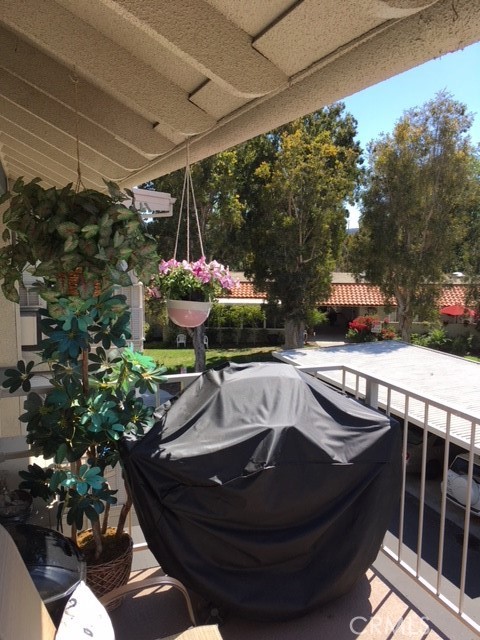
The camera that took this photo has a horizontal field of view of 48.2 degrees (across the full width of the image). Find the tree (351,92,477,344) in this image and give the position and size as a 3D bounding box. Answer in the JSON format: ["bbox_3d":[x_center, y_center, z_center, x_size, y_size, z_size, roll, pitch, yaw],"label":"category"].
[{"bbox_3d":[10.339,-5.822,31.989,7.500,14.945,6.700,0,9,0],"label":"tree"}]

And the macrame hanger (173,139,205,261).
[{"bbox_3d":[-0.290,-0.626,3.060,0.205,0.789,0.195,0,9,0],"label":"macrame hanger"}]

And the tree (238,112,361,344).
[{"bbox_3d":[3.641,-5.169,31.279,7.200,13.890,6.500,0,9,0],"label":"tree"}]

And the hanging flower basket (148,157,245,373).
[{"bbox_3d":[-0.237,-0.379,2.738,0.507,0.920,0.466,0,9,0],"label":"hanging flower basket"}]

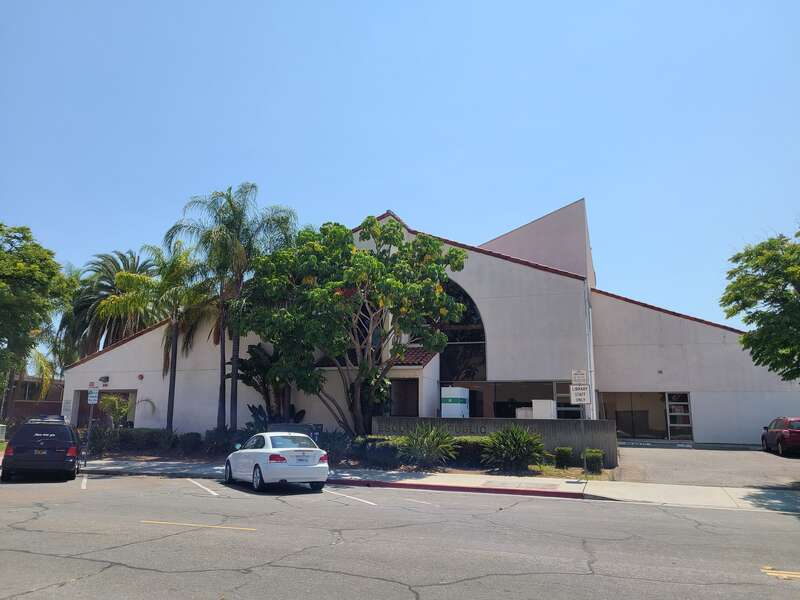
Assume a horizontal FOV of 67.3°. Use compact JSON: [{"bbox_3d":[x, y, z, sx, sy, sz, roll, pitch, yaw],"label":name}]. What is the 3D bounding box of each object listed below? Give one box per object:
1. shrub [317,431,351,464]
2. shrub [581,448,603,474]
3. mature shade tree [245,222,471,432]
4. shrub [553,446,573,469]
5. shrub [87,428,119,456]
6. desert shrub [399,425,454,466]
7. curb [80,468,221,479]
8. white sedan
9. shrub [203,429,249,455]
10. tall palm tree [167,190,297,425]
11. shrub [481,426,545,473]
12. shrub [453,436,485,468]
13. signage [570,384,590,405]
[{"bbox_3d":[-2.453,5.523,22.500,1.300,1.250,1.200,-3,-13,15],"label":"shrub"},{"bbox_3d":[5.930,4.973,18.512,0.750,0.746,0.750,-3,-11,20],"label":"shrub"},{"bbox_3d":[-1.587,1.393,21.915,7.700,8.795,7.100,-3,-11,20],"label":"mature shade tree"},{"bbox_3d":[5.904,5.688,21.700,0.750,0.780,0.720,-3,-13,15],"label":"shrub"},{"bbox_3d":[-11.635,5.534,23.500,1.120,1.130,1.050,-3,-13,15],"label":"shrub"},{"bbox_3d":[1.007,5.327,22.000,2.000,1.500,1.900,-3,-13,15],"label":"desert shrub"},{"bbox_3d":[-7.756,5.334,18.633,5.083,0.150,0.200,-3,-13,15],"label":"curb"},{"bbox_3d":[-3.478,4.430,16.607,1.770,1.420,4.370,7,-14,-30],"label":"white sedan"},{"bbox_3d":[-6.699,5.510,23.068,1.680,1.090,1.150,-3,-11,20],"label":"shrub"},{"bbox_3d":[-9.136,0.134,31.474,6.854,13.329,6.501,-3,-13,17],"label":"tall palm tree"},{"bbox_3d":[3.550,4.720,18.962,2.000,1.364,1.900,-3,-11,20],"label":"shrub"},{"bbox_3d":[2.531,5.597,22.200,1.150,1.100,1.050,-3,-13,15],"label":"shrub"},{"bbox_3d":[5.690,2.972,18.900,0.610,0.600,0.030,-3,-13,15],"label":"signage"}]

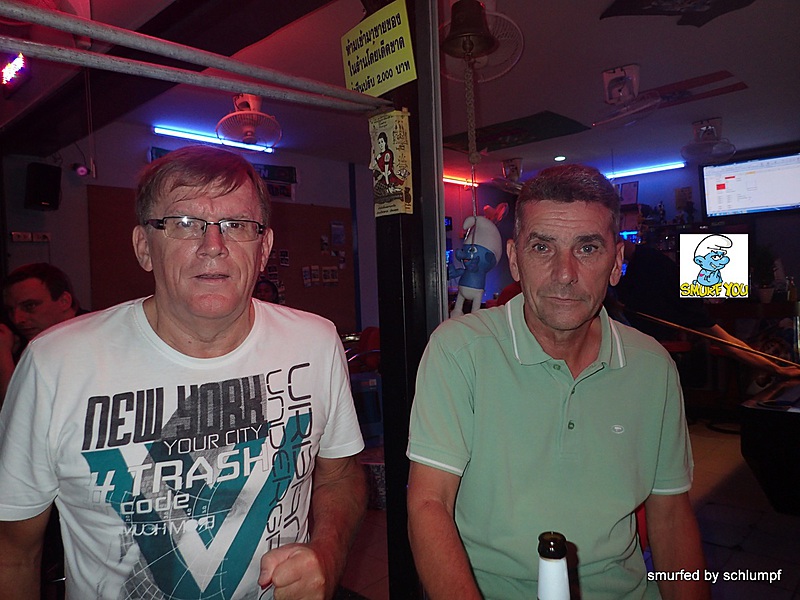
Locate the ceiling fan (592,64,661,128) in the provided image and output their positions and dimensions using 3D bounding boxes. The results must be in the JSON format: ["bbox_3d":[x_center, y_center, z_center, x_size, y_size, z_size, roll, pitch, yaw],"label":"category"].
[{"bbox_3d":[1.559,-1.370,3.977,0.445,0.370,0.455,-3,1,-28],"label":"ceiling fan"}]

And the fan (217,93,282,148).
[{"bbox_3d":[-1.047,-1.243,4.019,0.455,0.370,0.445,-3,1,-15],"label":"fan"}]

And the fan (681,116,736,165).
[{"bbox_3d":[2.866,-1.446,5.387,0.445,0.370,0.455,-3,1,-41],"label":"fan"}]

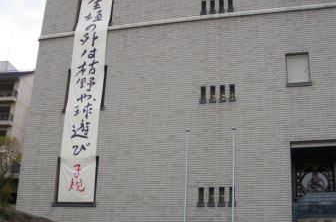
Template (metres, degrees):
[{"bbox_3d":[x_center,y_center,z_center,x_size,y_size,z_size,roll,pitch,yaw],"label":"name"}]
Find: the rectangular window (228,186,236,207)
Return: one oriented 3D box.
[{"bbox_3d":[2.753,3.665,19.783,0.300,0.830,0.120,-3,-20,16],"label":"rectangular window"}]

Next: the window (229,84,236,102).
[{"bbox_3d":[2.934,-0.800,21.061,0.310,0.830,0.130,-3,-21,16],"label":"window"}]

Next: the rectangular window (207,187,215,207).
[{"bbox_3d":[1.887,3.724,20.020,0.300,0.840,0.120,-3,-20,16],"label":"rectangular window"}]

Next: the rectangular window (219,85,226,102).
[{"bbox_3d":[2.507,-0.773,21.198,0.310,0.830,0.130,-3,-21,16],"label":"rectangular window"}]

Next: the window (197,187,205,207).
[{"bbox_3d":[1.369,3.533,18.960,0.301,0.803,0.160,-4,-21,15],"label":"window"}]

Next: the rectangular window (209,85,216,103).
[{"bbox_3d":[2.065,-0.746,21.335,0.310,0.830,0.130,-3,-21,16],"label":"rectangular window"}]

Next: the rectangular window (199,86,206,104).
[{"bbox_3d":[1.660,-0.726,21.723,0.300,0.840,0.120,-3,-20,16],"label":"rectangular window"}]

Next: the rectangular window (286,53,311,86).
[{"bbox_3d":[5.843,-1.837,20.882,1.020,1.580,0.150,-3,-20,16],"label":"rectangular window"}]

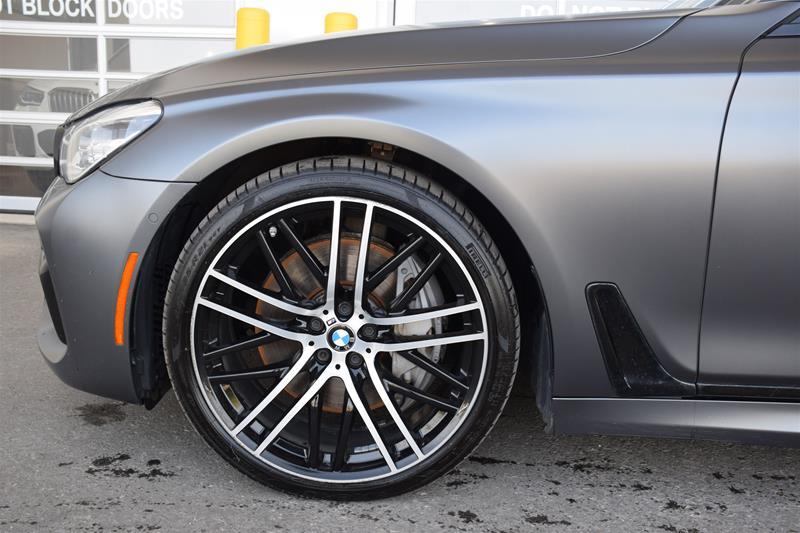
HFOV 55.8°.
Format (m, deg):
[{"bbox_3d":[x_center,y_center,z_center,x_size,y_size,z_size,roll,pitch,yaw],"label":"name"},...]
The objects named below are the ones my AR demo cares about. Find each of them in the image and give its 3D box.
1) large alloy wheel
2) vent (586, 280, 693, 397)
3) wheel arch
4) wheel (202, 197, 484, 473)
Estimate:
[{"bbox_3d":[-0.114,0.123,1.559,0.705,0.695,0.245,2,12,1],"label":"large alloy wheel"},{"bbox_3d":[0.451,0.136,1.427,0.215,0.222,0.045,2,12,1],"label":"vent"},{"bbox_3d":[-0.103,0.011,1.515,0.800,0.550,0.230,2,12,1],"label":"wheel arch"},{"bbox_3d":[-0.115,0.128,1.550,0.570,0.570,0.225,2,12,1],"label":"wheel"}]

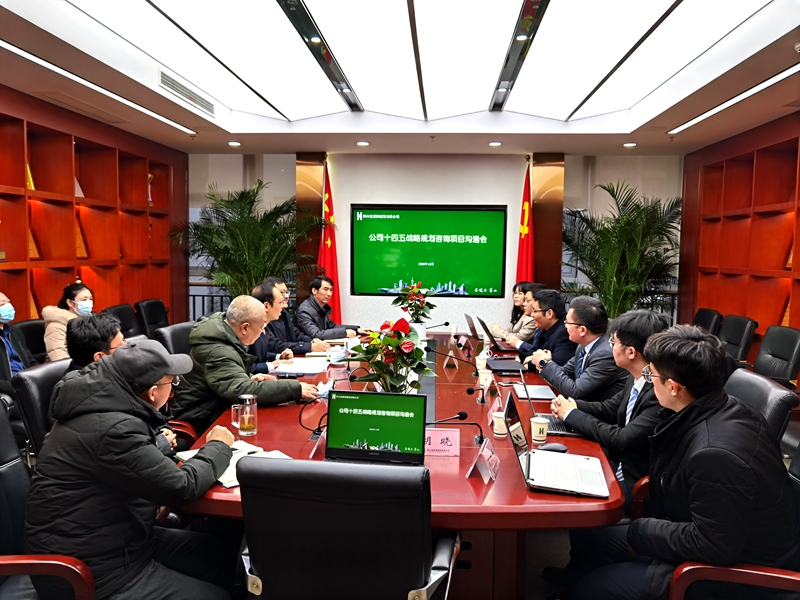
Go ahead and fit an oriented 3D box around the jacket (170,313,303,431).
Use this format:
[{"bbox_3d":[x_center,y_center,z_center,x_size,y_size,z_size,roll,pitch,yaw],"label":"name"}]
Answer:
[{"bbox_3d":[-0.875,0.426,3.360,0.720,0.700,0.580,0,4,-8],"label":"jacket"}]

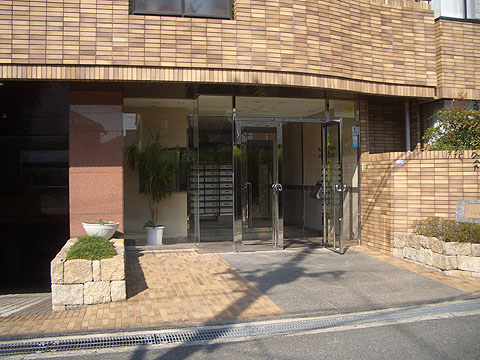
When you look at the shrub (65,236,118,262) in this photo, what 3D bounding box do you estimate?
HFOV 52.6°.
[{"bbox_3d":[-1.860,0.830,6.100,0.600,0.270,0.850,0,0,-12],"label":"shrub"}]

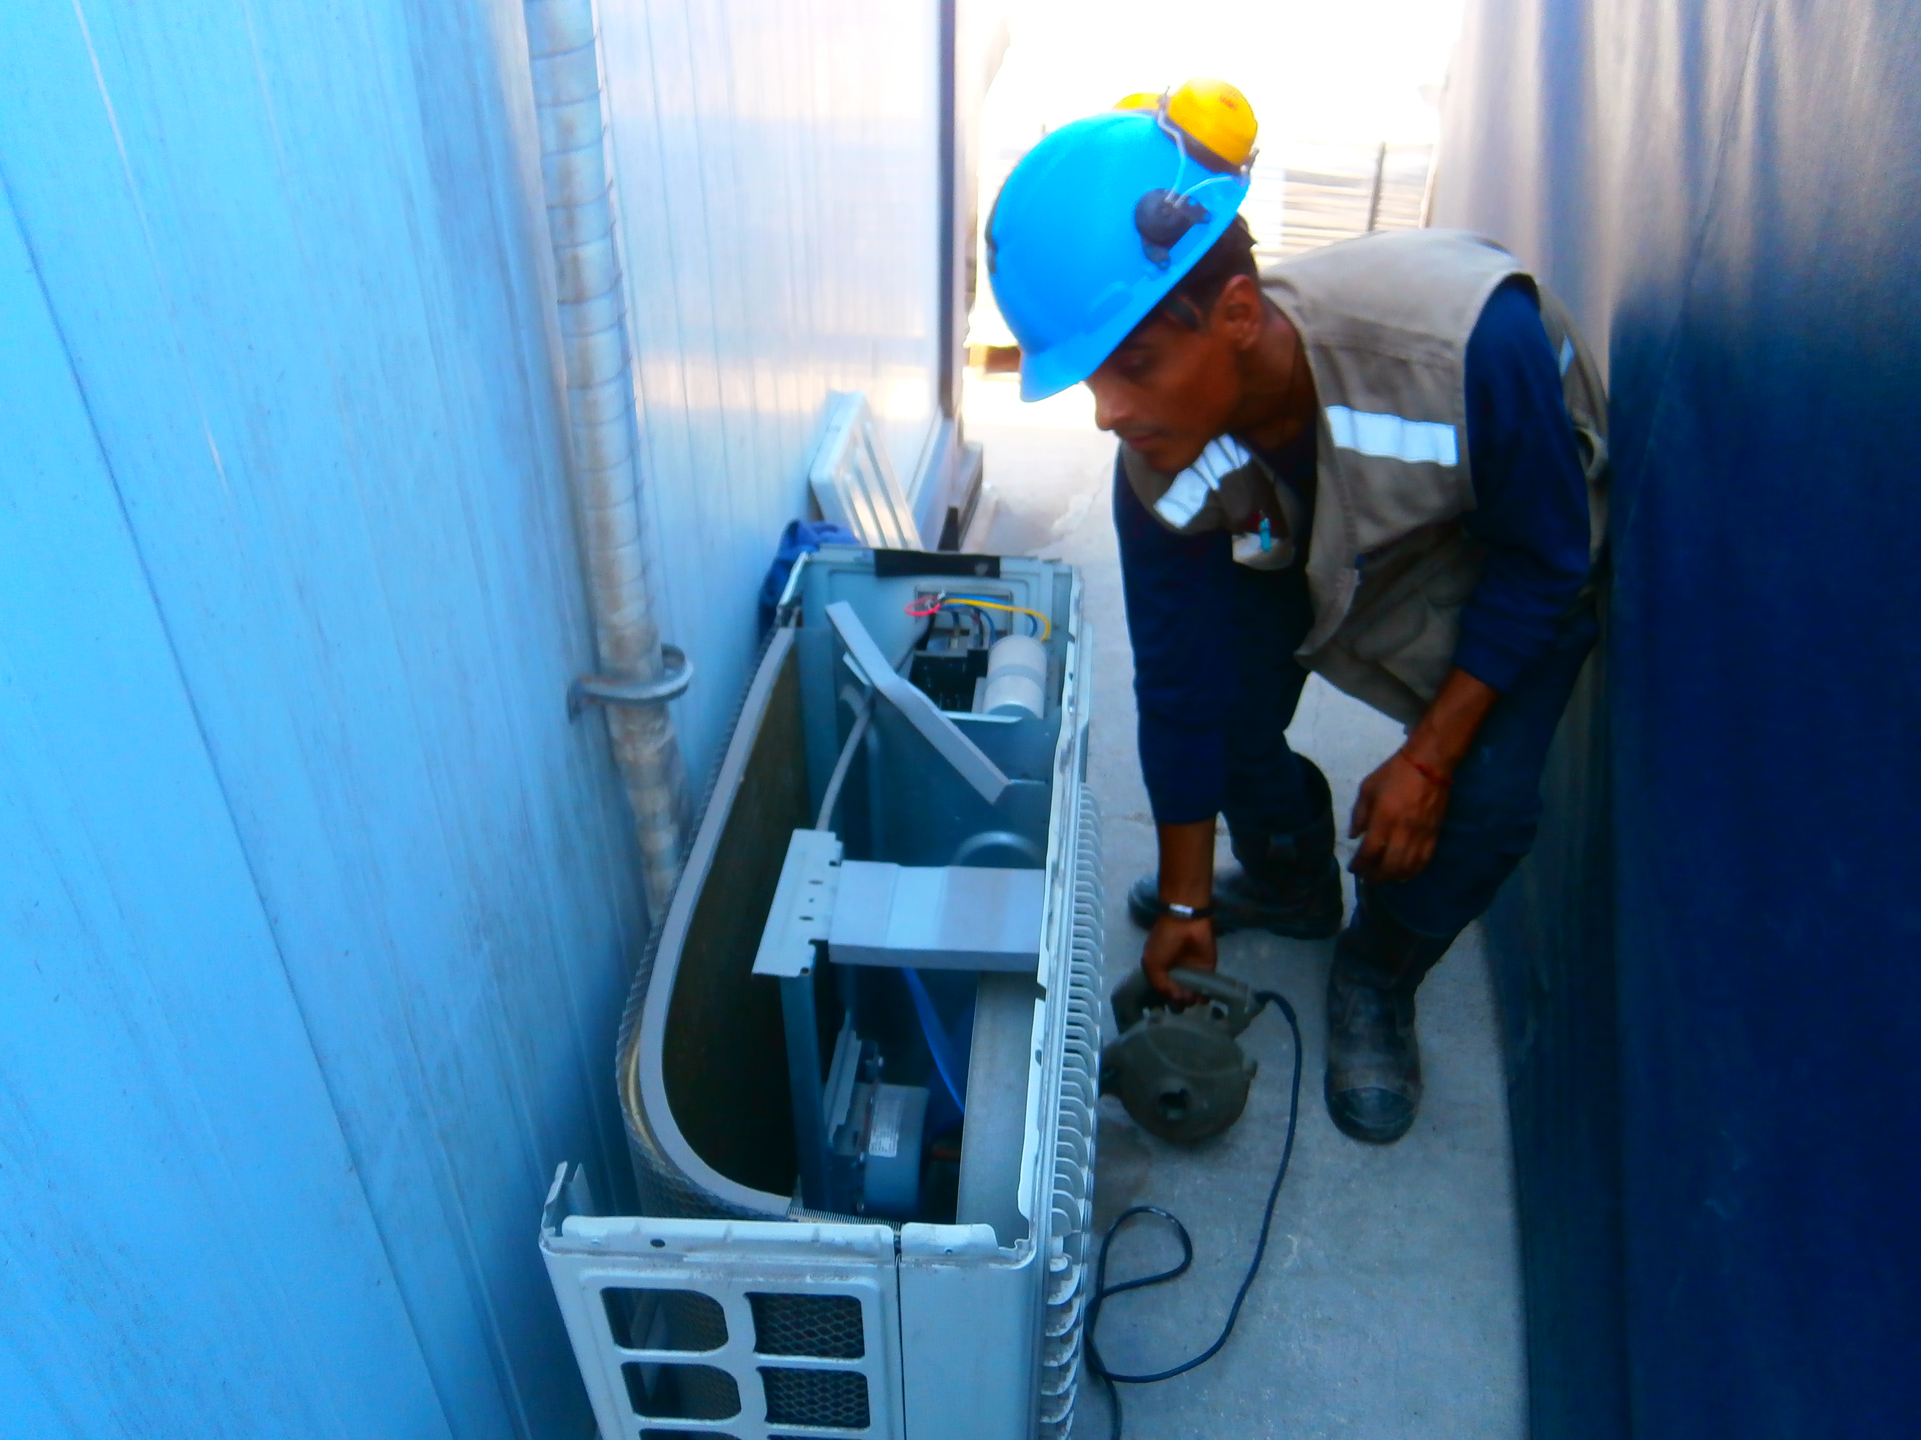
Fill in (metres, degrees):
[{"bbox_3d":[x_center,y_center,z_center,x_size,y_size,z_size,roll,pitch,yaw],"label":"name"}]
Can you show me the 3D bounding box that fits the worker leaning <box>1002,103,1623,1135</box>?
[{"bbox_3d":[0.410,-0.094,1.648,0.750,1.160,0.560,-26,41,-34],"label":"worker leaning"}]

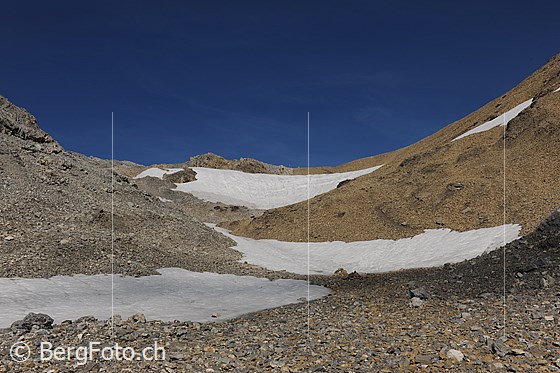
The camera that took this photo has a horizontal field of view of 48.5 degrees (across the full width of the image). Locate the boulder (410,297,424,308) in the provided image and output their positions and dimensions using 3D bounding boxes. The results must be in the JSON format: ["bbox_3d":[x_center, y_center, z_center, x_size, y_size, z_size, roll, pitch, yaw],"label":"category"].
[{"bbox_3d":[3.223,2.719,14.578,0.320,0.250,0.260,0,-3,0],"label":"boulder"}]

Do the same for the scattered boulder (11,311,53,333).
[{"bbox_3d":[-4.443,2.441,11.165,0.770,0.330,0.550,0,-3,0],"label":"scattered boulder"}]

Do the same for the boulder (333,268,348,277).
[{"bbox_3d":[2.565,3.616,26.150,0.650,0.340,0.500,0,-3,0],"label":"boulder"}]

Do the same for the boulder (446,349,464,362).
[{"bbox_3d":[2.279,2.188,8.054,0.225,0.150,0.180,0,-3,0],"label":"boulder"}]

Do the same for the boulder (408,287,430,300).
[{"bbox_3d":[3.602,2.773,16.120,0.510,0.320,0.400,0,-3,0],"label":"boulder"}]

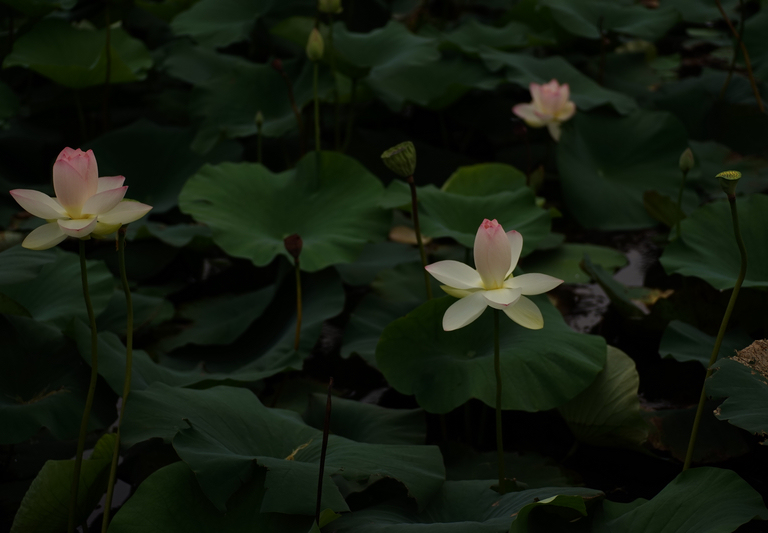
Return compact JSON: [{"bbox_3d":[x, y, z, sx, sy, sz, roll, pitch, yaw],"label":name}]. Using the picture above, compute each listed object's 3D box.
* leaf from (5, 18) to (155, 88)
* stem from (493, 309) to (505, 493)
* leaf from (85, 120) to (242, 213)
[{"bbox_3d":[-0.743,-0.514,4.850,0.370,0.110,0.310,0,20,0],"label":"leaf"},{"bbox_3d":[0.172,0.201,3.000,0.014,0.300,0.013,-1,20,0],"label":"stem"},{"bbox_3d":[-0.554,-0.250,5.000,0.400,0.120,0.360,0,27,0],"label":"leaf"}]

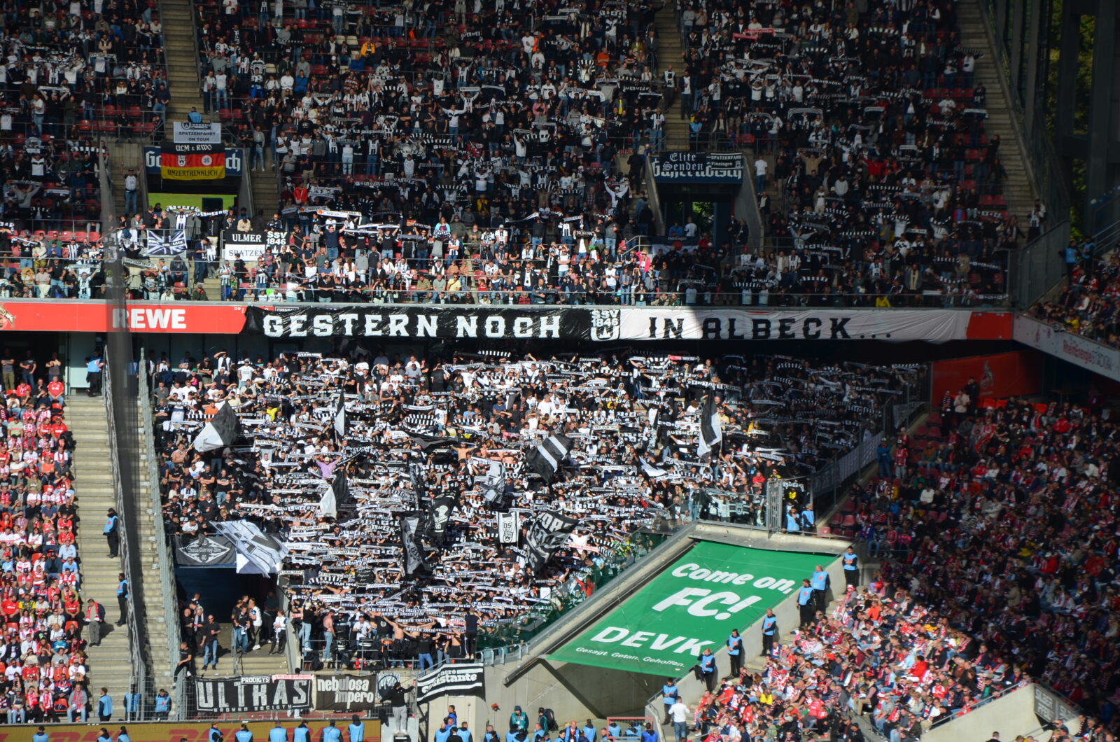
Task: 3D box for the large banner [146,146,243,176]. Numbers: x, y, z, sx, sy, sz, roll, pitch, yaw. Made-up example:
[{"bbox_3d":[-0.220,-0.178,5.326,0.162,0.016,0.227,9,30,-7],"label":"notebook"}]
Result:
[{"bbox_3d":[-14.404,-8.256,192.000,3.820,1.100,0.100,0,6,-8],"label":"large banner"}]

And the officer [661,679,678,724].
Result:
[{"bbox_3d":[3.942,11.877,175.000,0.580,1.640,0.400,3,6,18],"label":"officer"}]

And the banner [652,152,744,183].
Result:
[{"bbox_3d":[5.510,-8.111,194.300,3.650,1.200,0.100,0,6,-8],"label":"banner"}]

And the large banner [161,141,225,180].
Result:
[{"bbox_3d":[-14.424,-8.282,191.800,2.500,1.480,0.100,0,6,-8],"label":"large banner"}]

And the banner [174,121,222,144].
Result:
[{"bbox_3d":[-14.289,-9.409,192.300,1.880,0.860,0.080,0,6,-8],"label":"banner"}]

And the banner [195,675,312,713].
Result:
[{"bbox_3d":[-10.719,11.289,170.400,4.100,1.270,0.100,0,6,-8],"label":"banner"}]

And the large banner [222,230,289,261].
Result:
[{"bbox_3d":[-11.711,-4.831,187.500,2.600,1.170,0.100,0,6,-8],"label":"large banner"}]

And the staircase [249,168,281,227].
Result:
[{"bbox_3d":[-11.493,-6.714,190.300,1.150,2.250,3.200,0,6,-8],"label":"staircase"}]

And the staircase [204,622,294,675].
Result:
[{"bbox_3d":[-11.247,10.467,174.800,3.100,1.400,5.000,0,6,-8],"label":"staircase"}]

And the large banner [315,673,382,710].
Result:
[{"bbox_3d":[-7.412,11.268,171.000,2.320,1.240,0.100,0,6,-8],"label":"large banner"}]

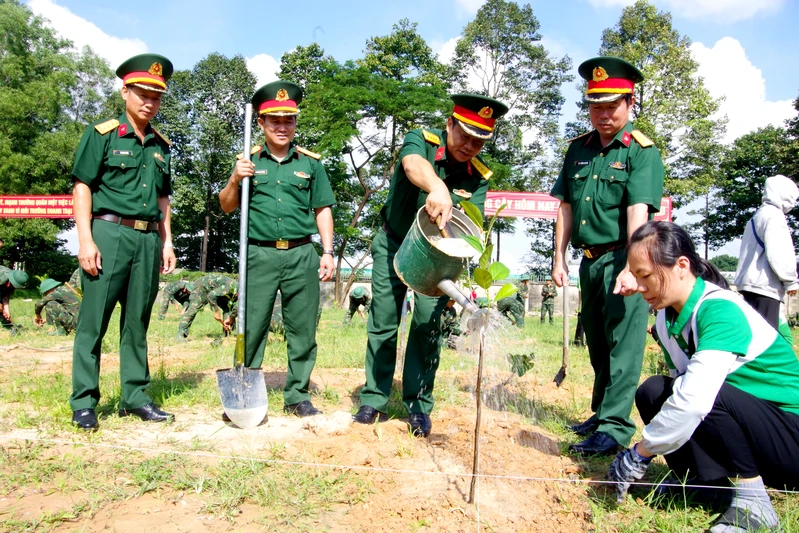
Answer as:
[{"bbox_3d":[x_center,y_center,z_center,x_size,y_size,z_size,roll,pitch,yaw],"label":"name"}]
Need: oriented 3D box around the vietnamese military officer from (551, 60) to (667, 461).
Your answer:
[{"bbox_3d":[0.951,-0.064,2.740,0.500,1.760,0.400,0,-3,33],"label":"vietnamese military officer"}]

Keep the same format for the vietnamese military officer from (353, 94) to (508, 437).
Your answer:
[{"bbox_3d":[0.146,-0.025,3.020,0.600,1.640,0.600,3,-3,-25],"label":"vietnamese military officer"}]

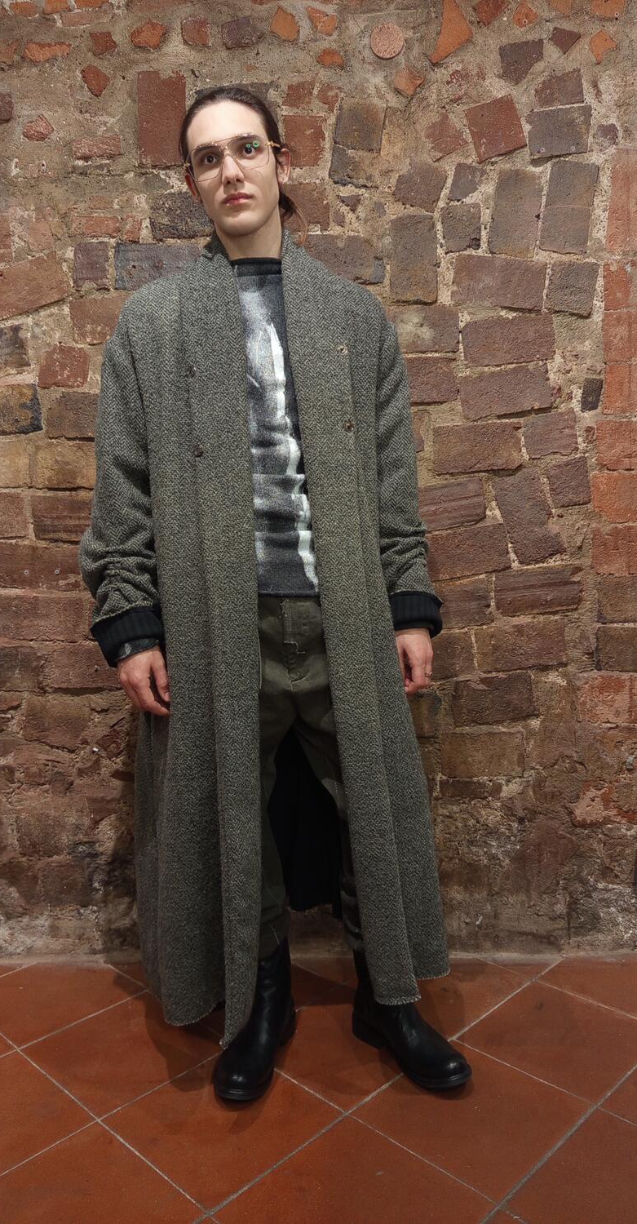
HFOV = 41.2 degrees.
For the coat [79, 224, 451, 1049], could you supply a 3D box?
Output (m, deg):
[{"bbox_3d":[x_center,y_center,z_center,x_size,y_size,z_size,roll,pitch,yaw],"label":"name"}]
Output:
[{"bbox_3d":[-0.099,0.038,1.619,0.670,1.479,0.350,-2,4,-8],"label":"coat"}]

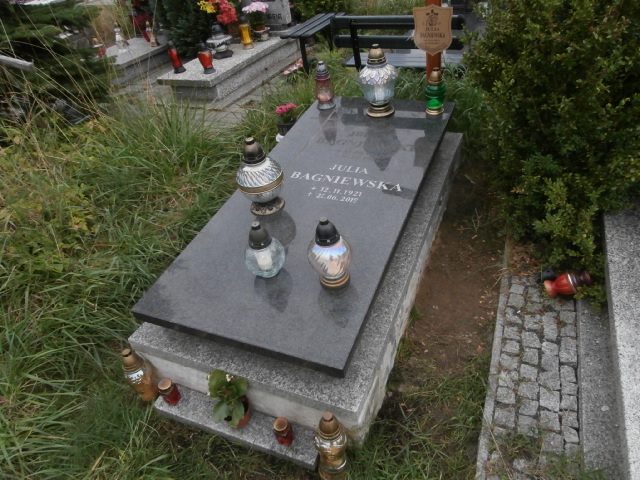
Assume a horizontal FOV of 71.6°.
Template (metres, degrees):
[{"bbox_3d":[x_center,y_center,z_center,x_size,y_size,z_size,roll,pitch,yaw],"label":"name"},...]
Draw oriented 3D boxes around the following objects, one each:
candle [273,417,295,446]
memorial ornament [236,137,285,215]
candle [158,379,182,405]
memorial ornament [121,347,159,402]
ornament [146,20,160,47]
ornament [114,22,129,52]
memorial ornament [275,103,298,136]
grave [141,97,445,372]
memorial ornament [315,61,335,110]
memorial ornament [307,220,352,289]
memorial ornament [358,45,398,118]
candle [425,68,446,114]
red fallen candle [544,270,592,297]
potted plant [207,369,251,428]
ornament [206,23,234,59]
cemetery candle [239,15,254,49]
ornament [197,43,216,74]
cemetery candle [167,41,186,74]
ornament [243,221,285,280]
[{"bbox_3d":[-0.115,0.614,1.418,0.062,0.094,0.062,-6,40,5],"label":"candle"},{"bbox_3d":[-0.250,-0.272,1.844,0.205,0.329,0.205,10,44,22],"label":"memorial ornament"},{"bbox_3d":[-0.535,0.544,1.584,0.062,0.098,0.062,-6,40,5],"label":"candle"},{"bbox_3d":[-0.673,0.494,1.633,0.095,0.255,0.095,-8,38,0],"label":"memorial ornament"},{"bbox_3d":[-1.820,-2.231,4.801,0.094,0.249,0.094,10,44,22],"label":"ornament"},{"bbox_3d":[-2.434,-2.429,5.332,0.115,0.291,0.115,-8,38,0],"label":"ornament"},{"bbox_3d":[-0.242,-0.866,3.246,0.175,0.252,0.175,-8,38,0],"label":"memorial ornament"},{"bbox_3d":[0.045,-0.238,2.034,0.800,0.045,1.780,10,44,22],"label":"grave"},{"bbox_3d":[0.024,-0.901,2.578,0.109,0.261,0.109,-6,40,5],"label":"memorial ornament"},{"bbox_3d":[0.041,0.039,1.582,0.155,0.287,0.155,-9,41,0],"label":"memorial ornament"},{"bbox_3d":[0.320,-0.863,2.394,0.207,0.362,0.207,10,44,22],"label":"memorial ornament"},{"bbox_3d":[0.613,-0.788,2.347,0.107,0.232,0.107,10,44,22],"label":"candle"},{"bbox_3d":[1.068,0.181,1.895,0.195,0.090,0.090,-12,38,-5],"label":"red fallen candle"},{"bbox_3d":[-0.306,0.539,1.501,0.140,0.190,0.135,-5,38,4],"label":"potted plant"},{"bbox_3d":[-1.018,-2.026,4.498,0.260,0.291,0.260,-8,38,0],"label":"ornament"},{"bbox_3d":[-0.772,-2.175,4.637,0.105,0.302,0.105,-8,38,0],"label":"cemetery candle"},{"bbox_3d":[-0.999,-1.599,3.889,0.146,0.250,0.146,10,44,22],"label":"ornament"},{"bbox_3d":[-1.373,-1.747,4.227,0.100,0.261,0.100,-8,38,0],"label":"cemetery candle"},{"bbox_3d":[-0.212,0.029,1.677,0.148,0.239,0.148,-9,41,0],"label":"ornament"}]

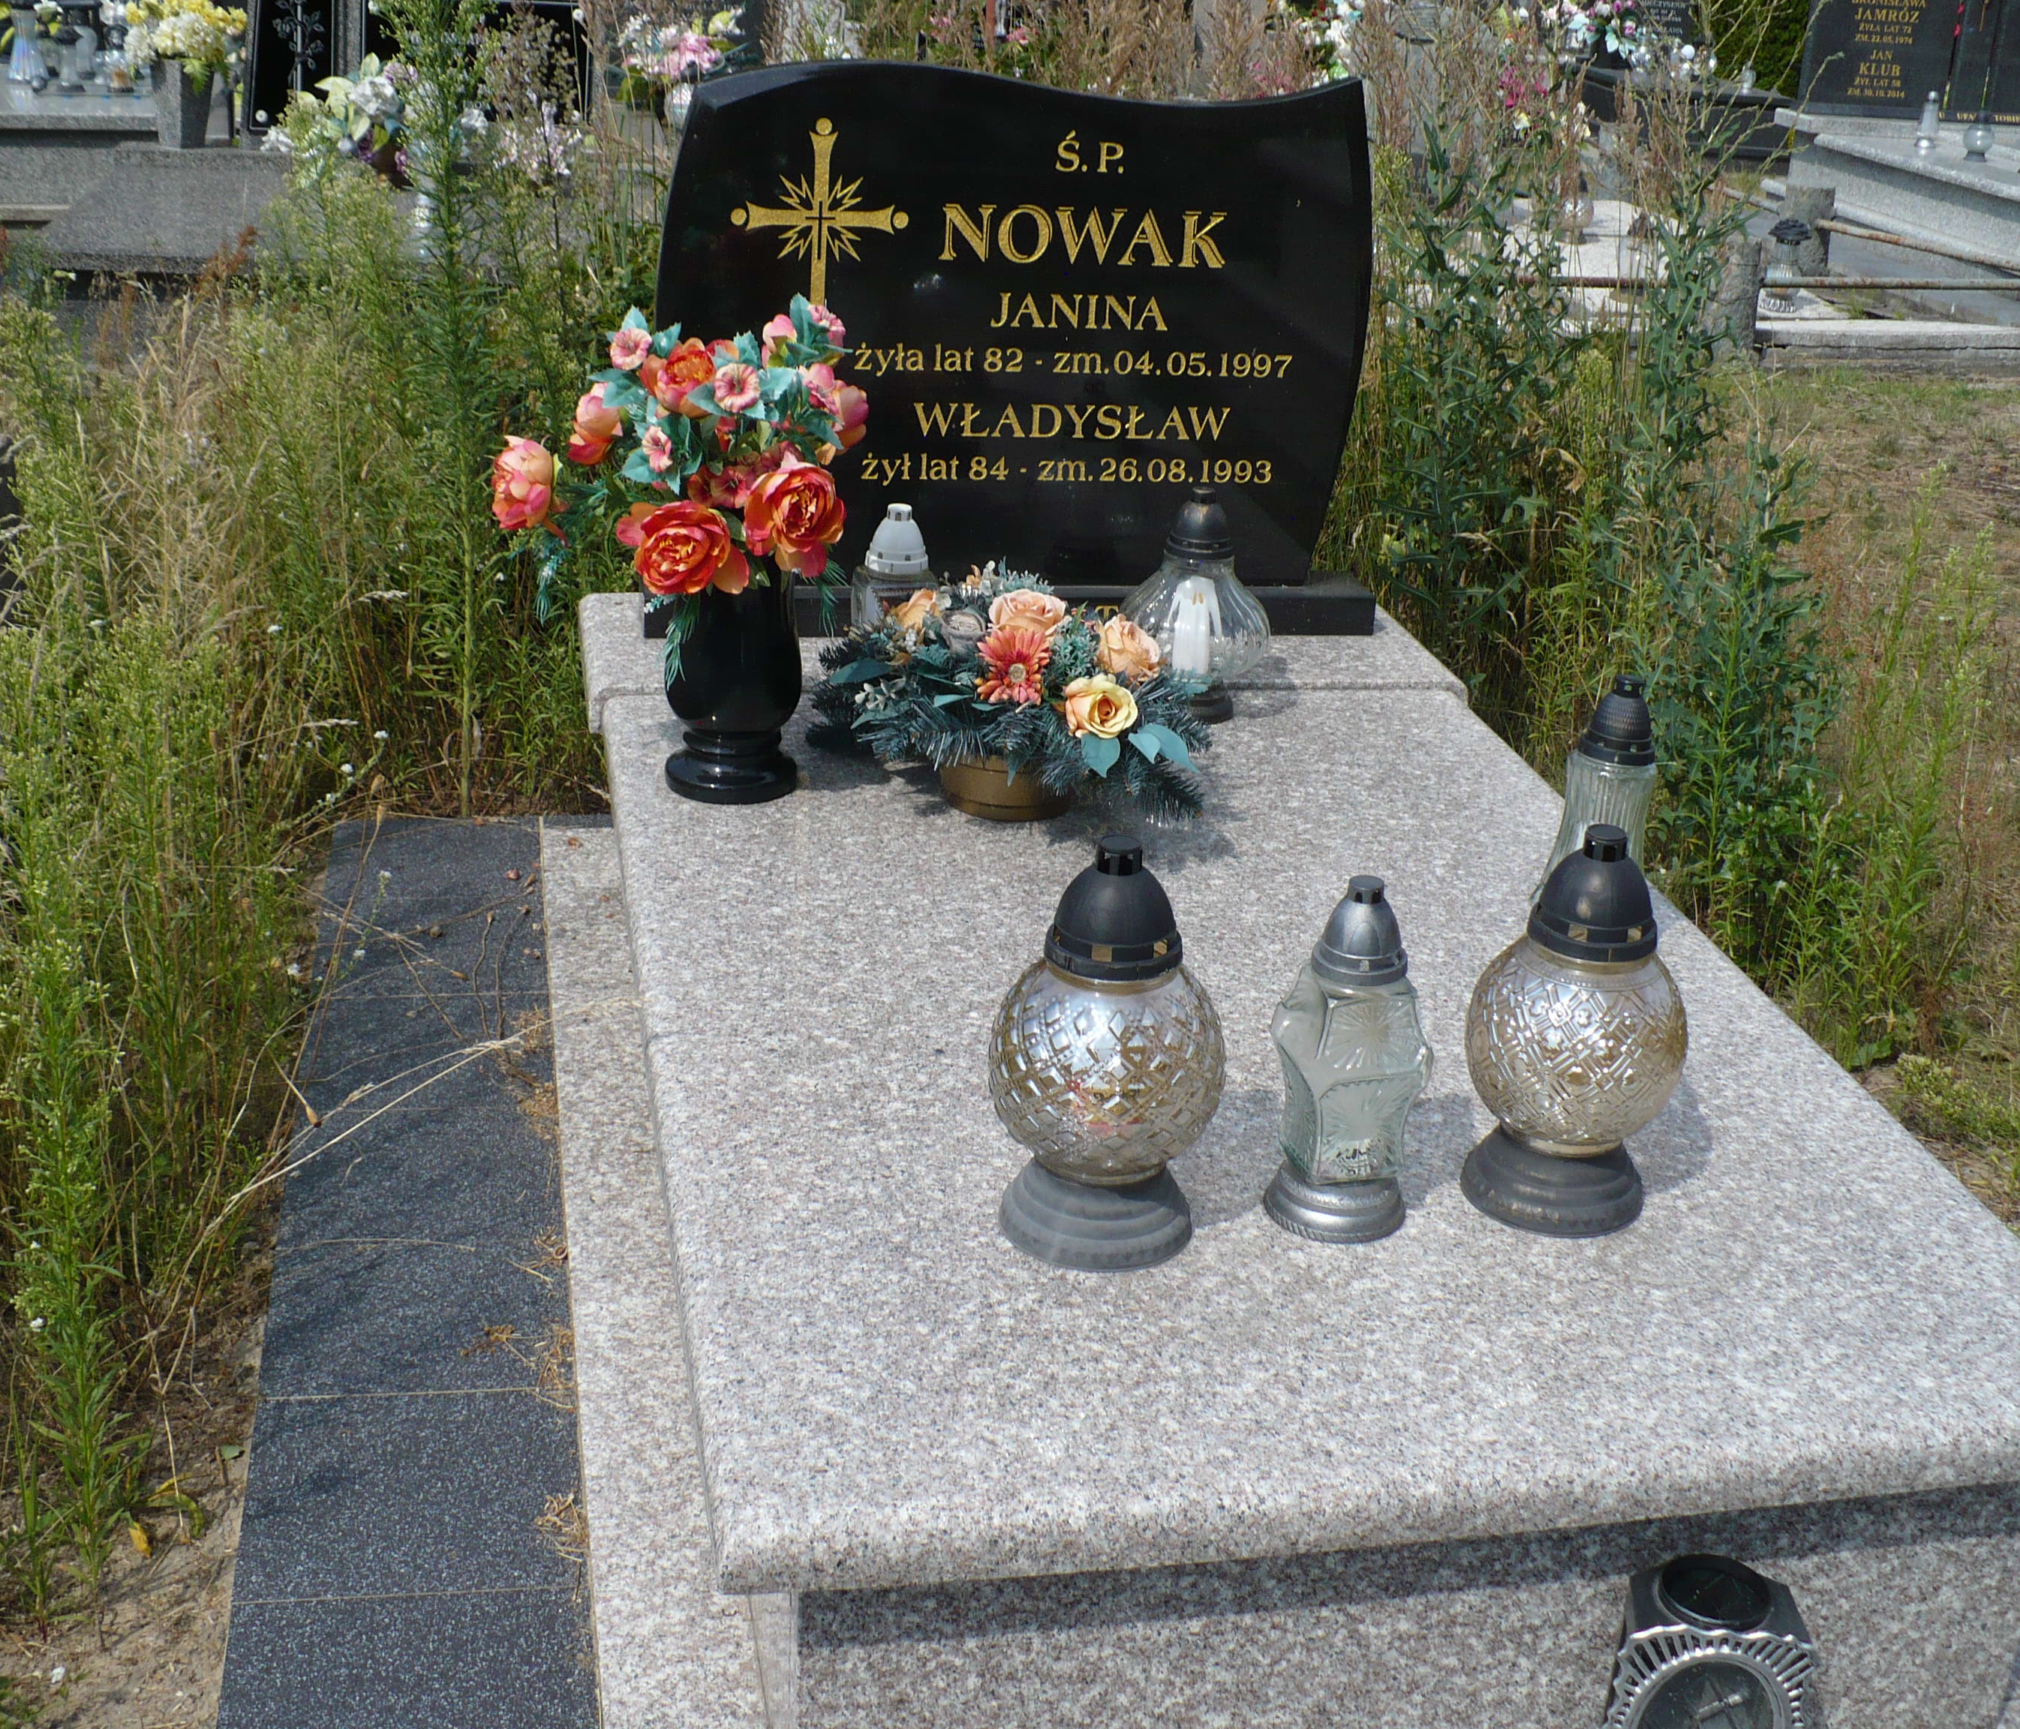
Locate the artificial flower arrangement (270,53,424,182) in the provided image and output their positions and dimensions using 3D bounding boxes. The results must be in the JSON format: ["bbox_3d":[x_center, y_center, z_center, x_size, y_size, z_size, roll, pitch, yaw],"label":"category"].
[{"bbox_3d":[-1.595,-1.794,5.923,0.360,0.290,0.290,-2,25,-12],"label":"artificial flower arrangement"}]

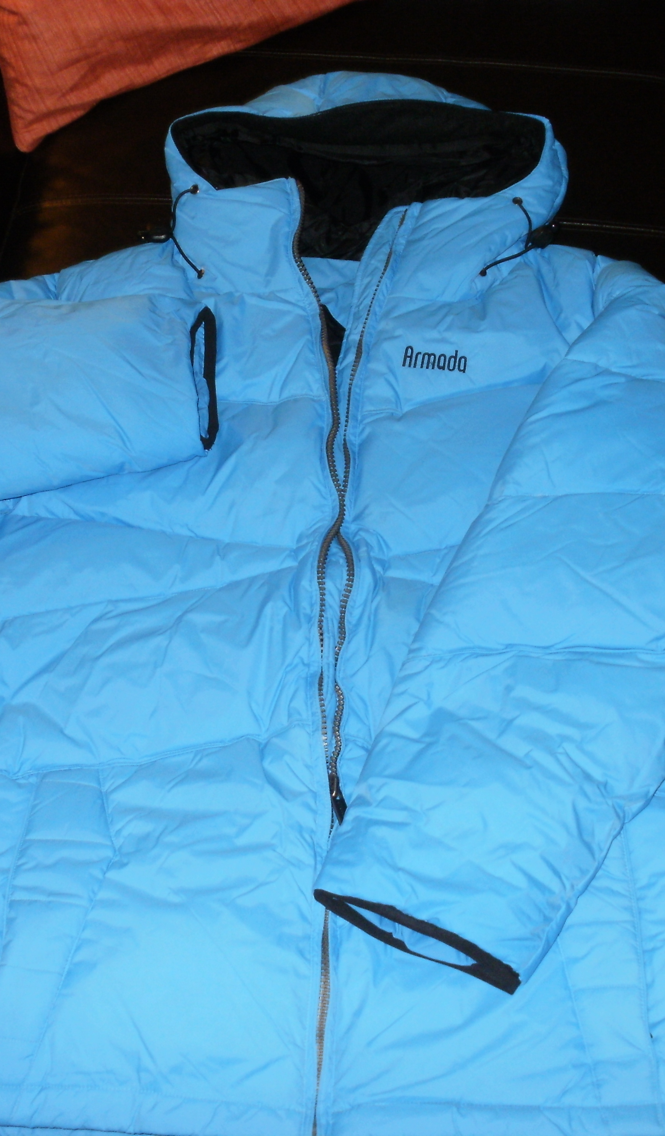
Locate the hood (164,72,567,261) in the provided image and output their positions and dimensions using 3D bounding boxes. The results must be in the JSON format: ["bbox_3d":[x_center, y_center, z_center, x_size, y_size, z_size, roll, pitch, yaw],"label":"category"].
[{"bbox_3d":[0.029,-0.353,1.392,0.345,0.150,0.220,2,59,2],"label":"hood"}]

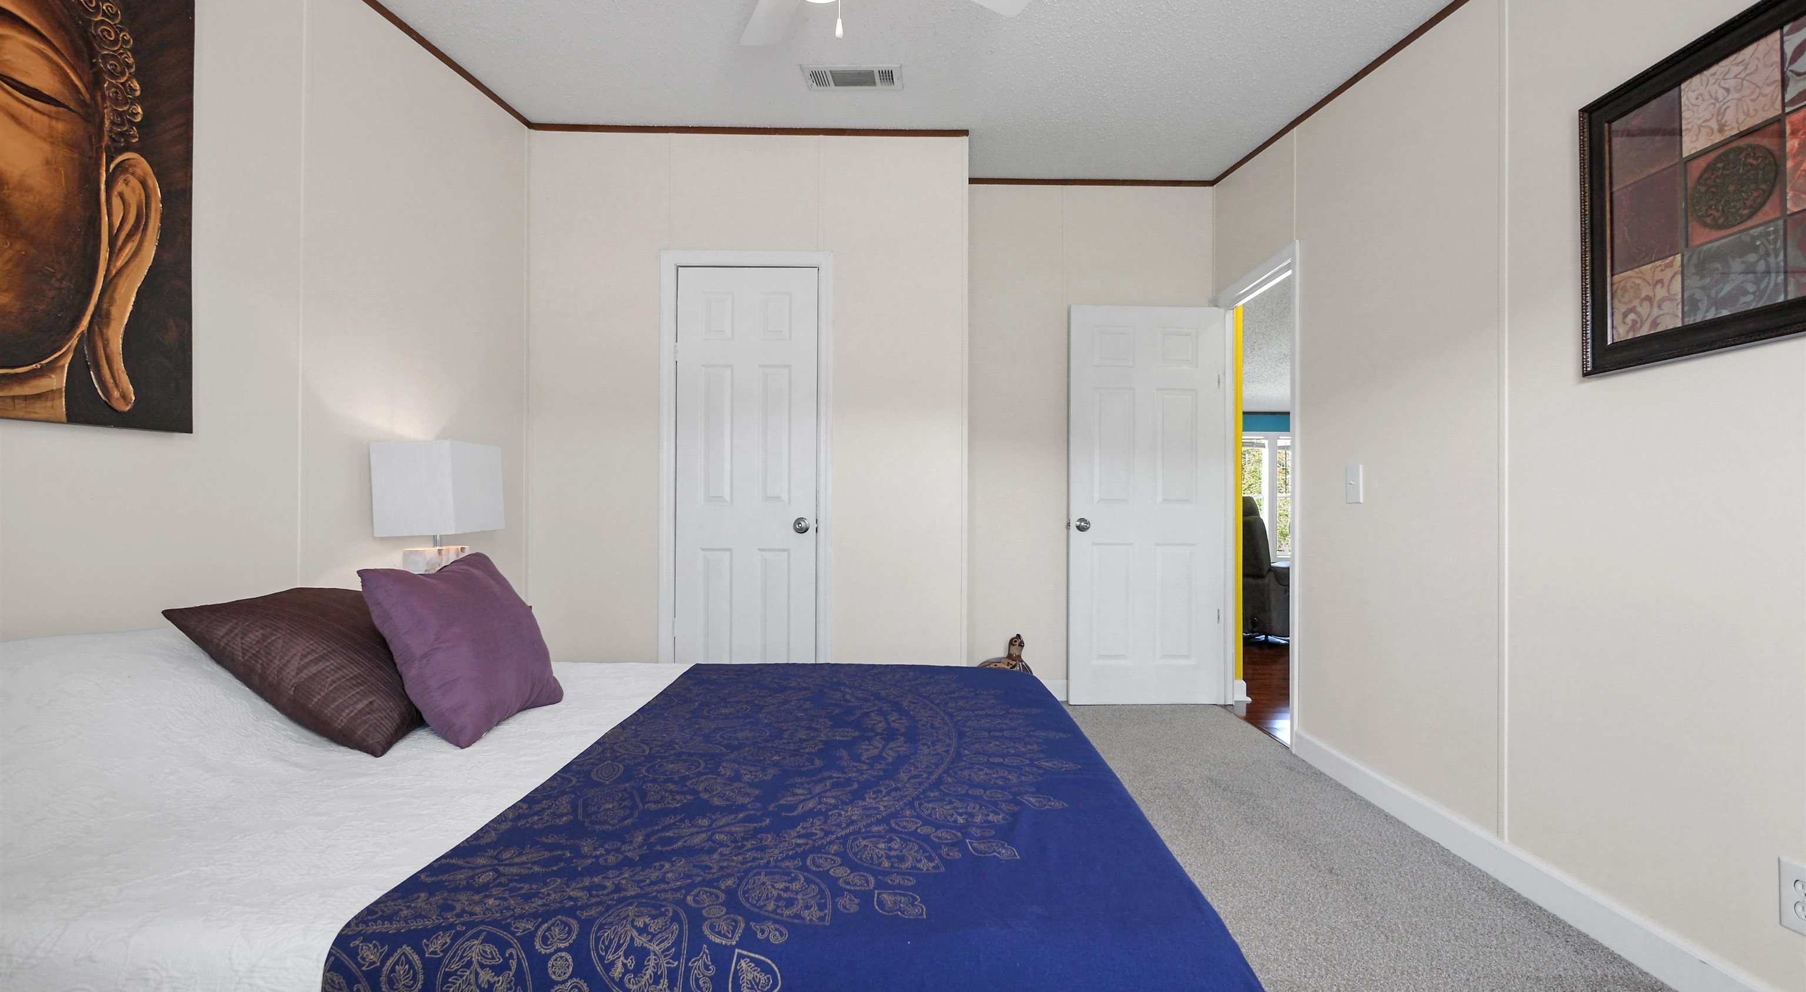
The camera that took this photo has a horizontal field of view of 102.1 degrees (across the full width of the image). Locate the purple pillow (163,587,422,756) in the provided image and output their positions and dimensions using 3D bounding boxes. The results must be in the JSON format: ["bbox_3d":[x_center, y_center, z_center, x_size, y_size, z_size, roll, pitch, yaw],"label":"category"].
[{"bbox_3d":[-1.225,0.360,1.630,0.490,0.150,0.430,34,2,-2],"label":"purple pillow"}]

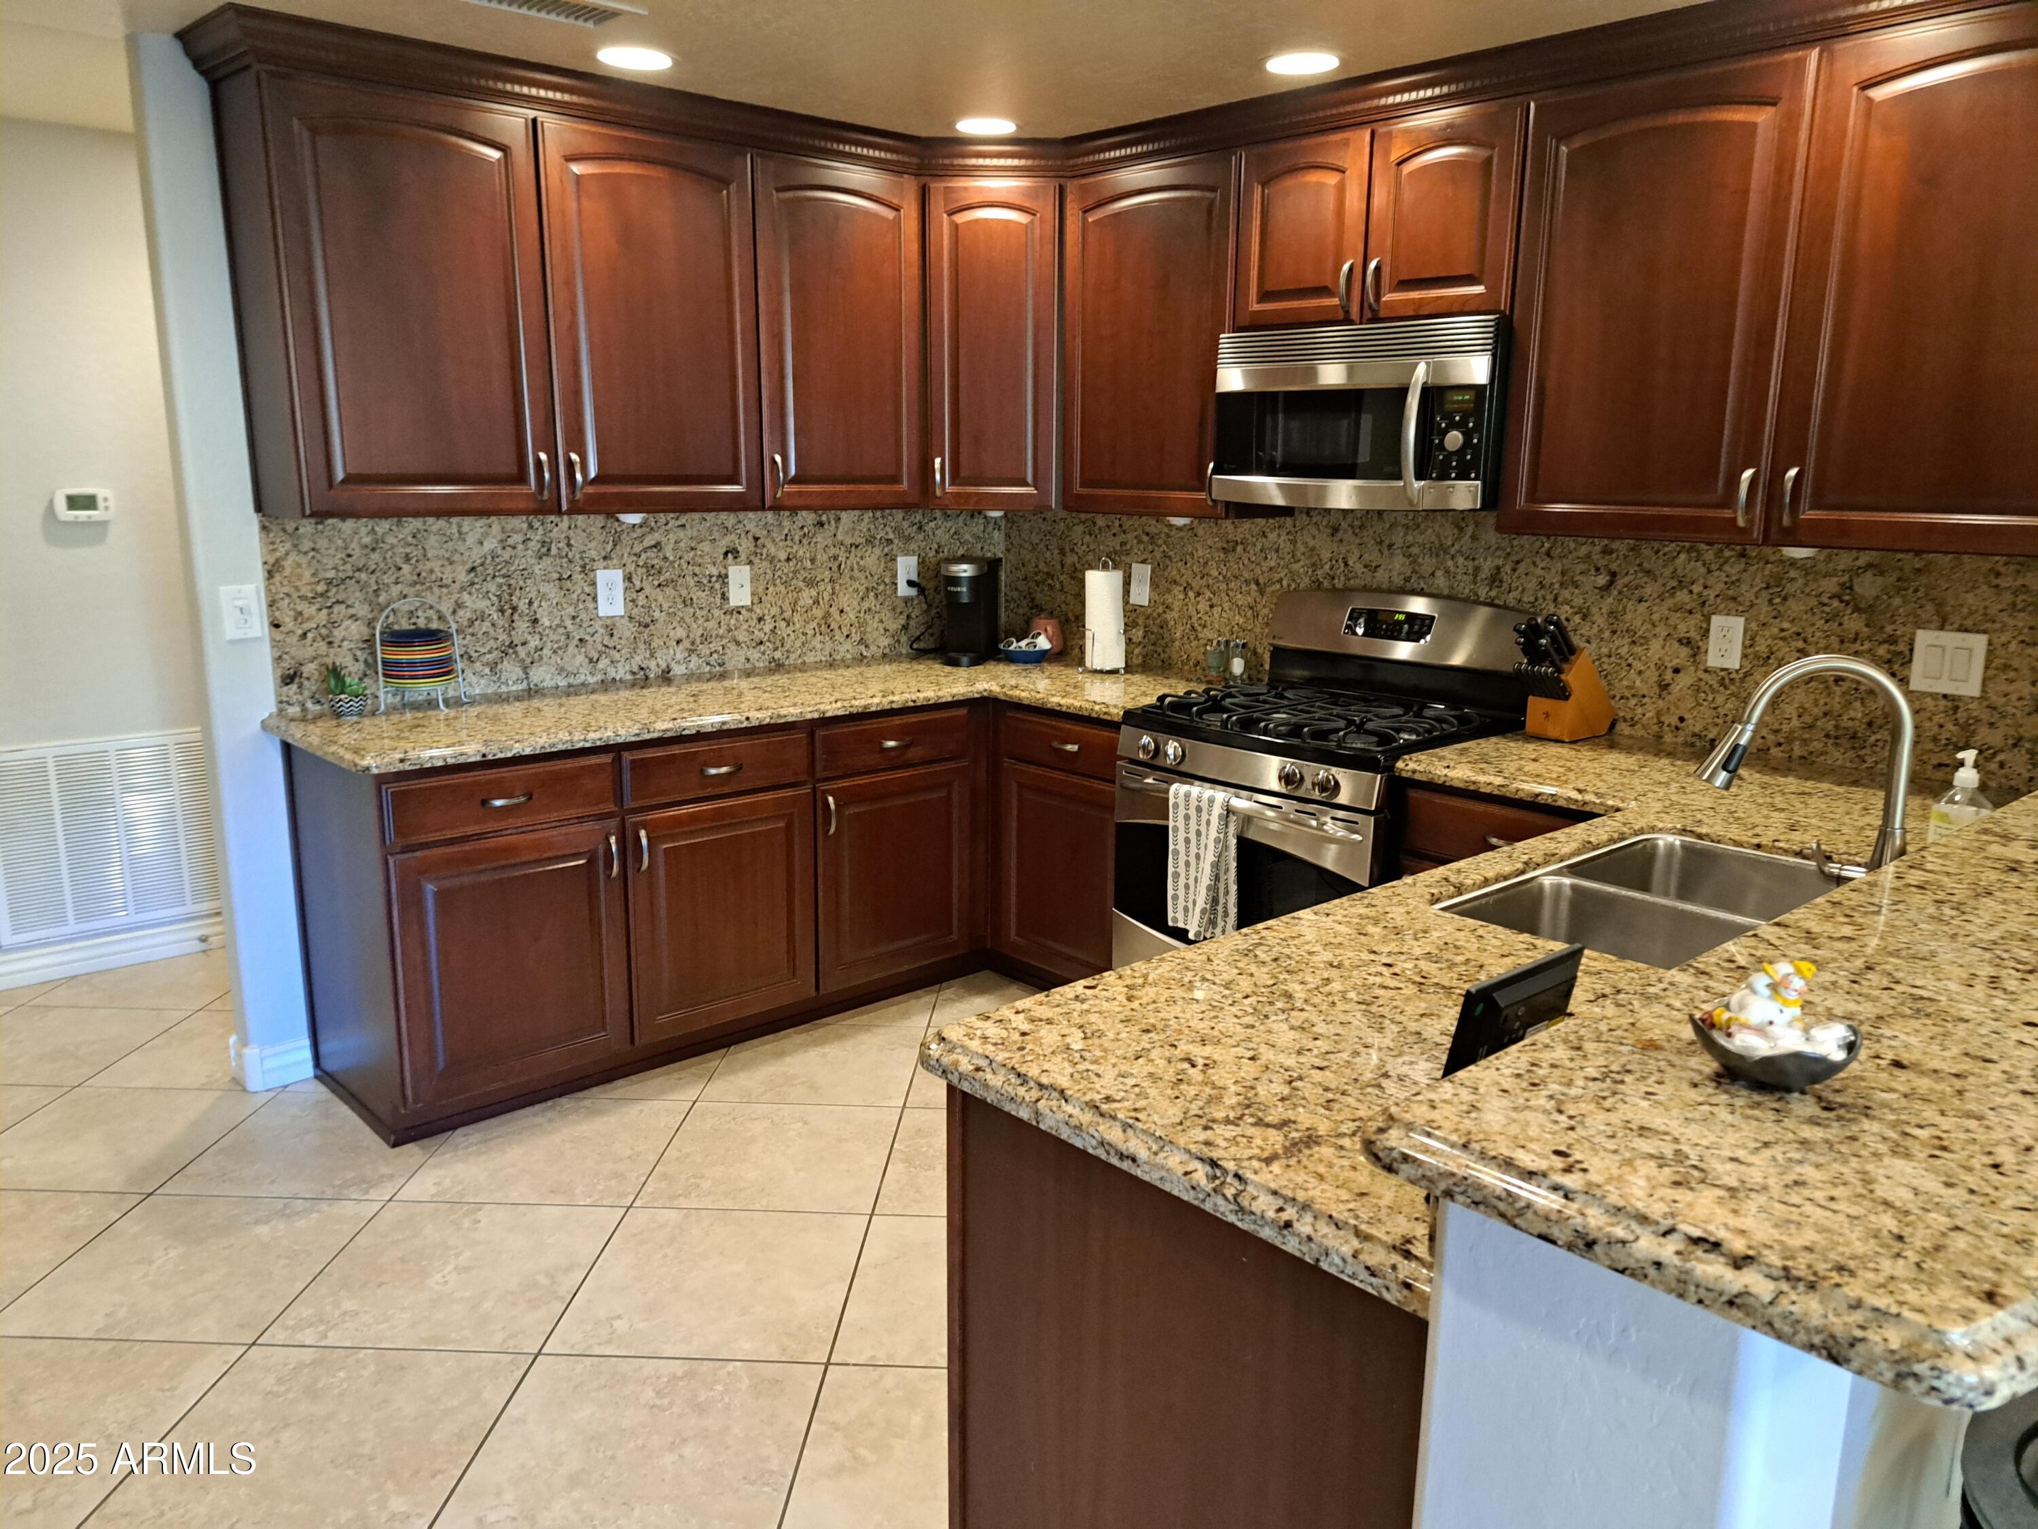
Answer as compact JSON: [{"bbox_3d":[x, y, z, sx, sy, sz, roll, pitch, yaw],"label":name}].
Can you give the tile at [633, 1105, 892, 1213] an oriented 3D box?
[{"bbox_3d":[-0.536,0.865,3.127,0.494,0.010,0.494,1,12,2],"label":"tile"}]

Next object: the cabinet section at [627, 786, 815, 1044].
[{"bbox_3d":[-0.944,0.333,3.833,0.535,0.583,0.580,-10,16,-42],"label":"cabinet section"}]

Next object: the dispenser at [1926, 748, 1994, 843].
[{"bbox_3d":[1.419,0.076,2.144,0.079,0.205,0.084,2,12,8],"label":"dispenser"}]

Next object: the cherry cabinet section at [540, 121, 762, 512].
[{"bbox_3d":[-1.000,-1.106,3.626,0.565,0.895,0.315,-10,16,-42],"label":"cherry cabinet section"}]

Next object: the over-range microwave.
[{"bbox_3d":[0.893,-0.837,3.437,0.421,0.421,0.762,-10,16,-41],"label":"over-range microwave"}]

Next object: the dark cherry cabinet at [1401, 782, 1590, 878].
[{"bbox_3d":[1.235,0.438,3.186,0.584,0.846,0.554,-10,16,-41],"label":"dark cherry cabinet"}]

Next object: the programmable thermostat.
[{"bbox_3d":[-2.625,-0.722,3.965,0.140,0.083,0.035,-10,16,-41],"label":"programmable thermostat"}]

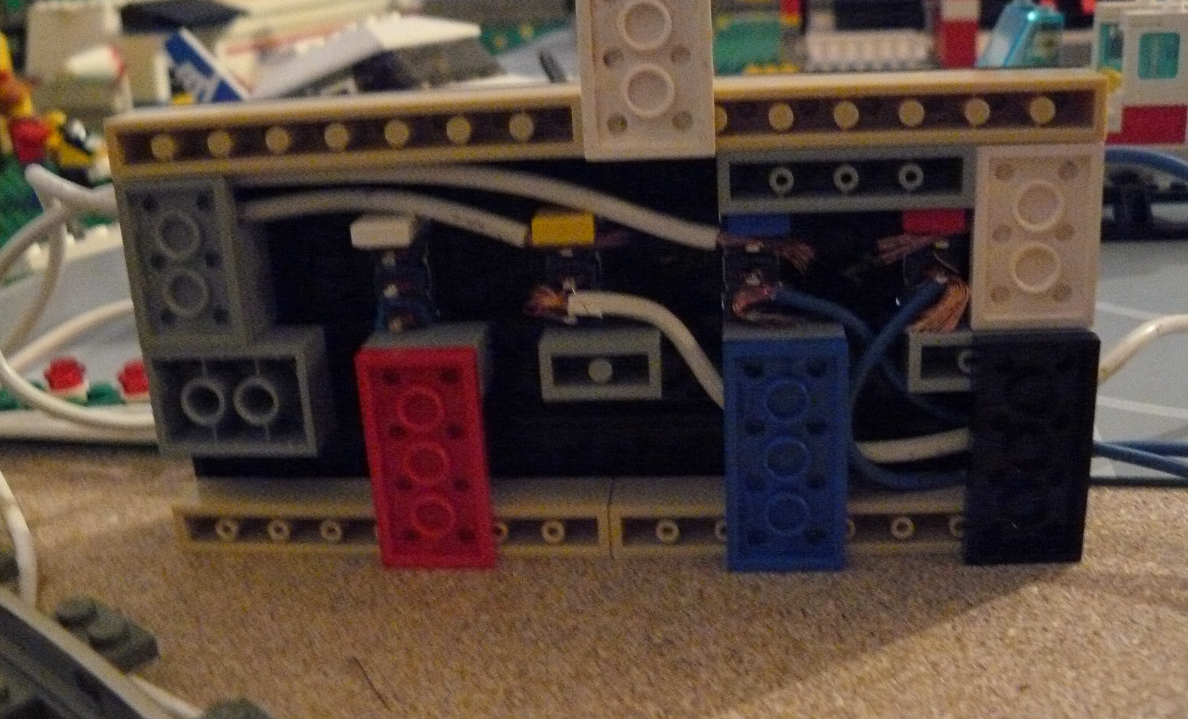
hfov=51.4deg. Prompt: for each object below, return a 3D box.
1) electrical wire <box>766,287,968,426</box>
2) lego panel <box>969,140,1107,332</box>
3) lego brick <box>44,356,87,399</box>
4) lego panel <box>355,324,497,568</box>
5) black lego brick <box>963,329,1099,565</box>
[{"bbox_3d":[0.037,0.000,0.165,0.027,0.020,0.006,-1,19,6],"label":"electrical wire"},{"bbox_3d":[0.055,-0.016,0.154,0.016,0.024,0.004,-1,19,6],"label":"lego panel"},{"bbox_3d":[-0.108,0.004,0.252,0.008,0.006,0.008,-1,18,7],"label":"lego brick"},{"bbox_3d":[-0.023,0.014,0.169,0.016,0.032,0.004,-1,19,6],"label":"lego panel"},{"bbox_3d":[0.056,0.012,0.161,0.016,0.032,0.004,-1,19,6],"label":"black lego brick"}]

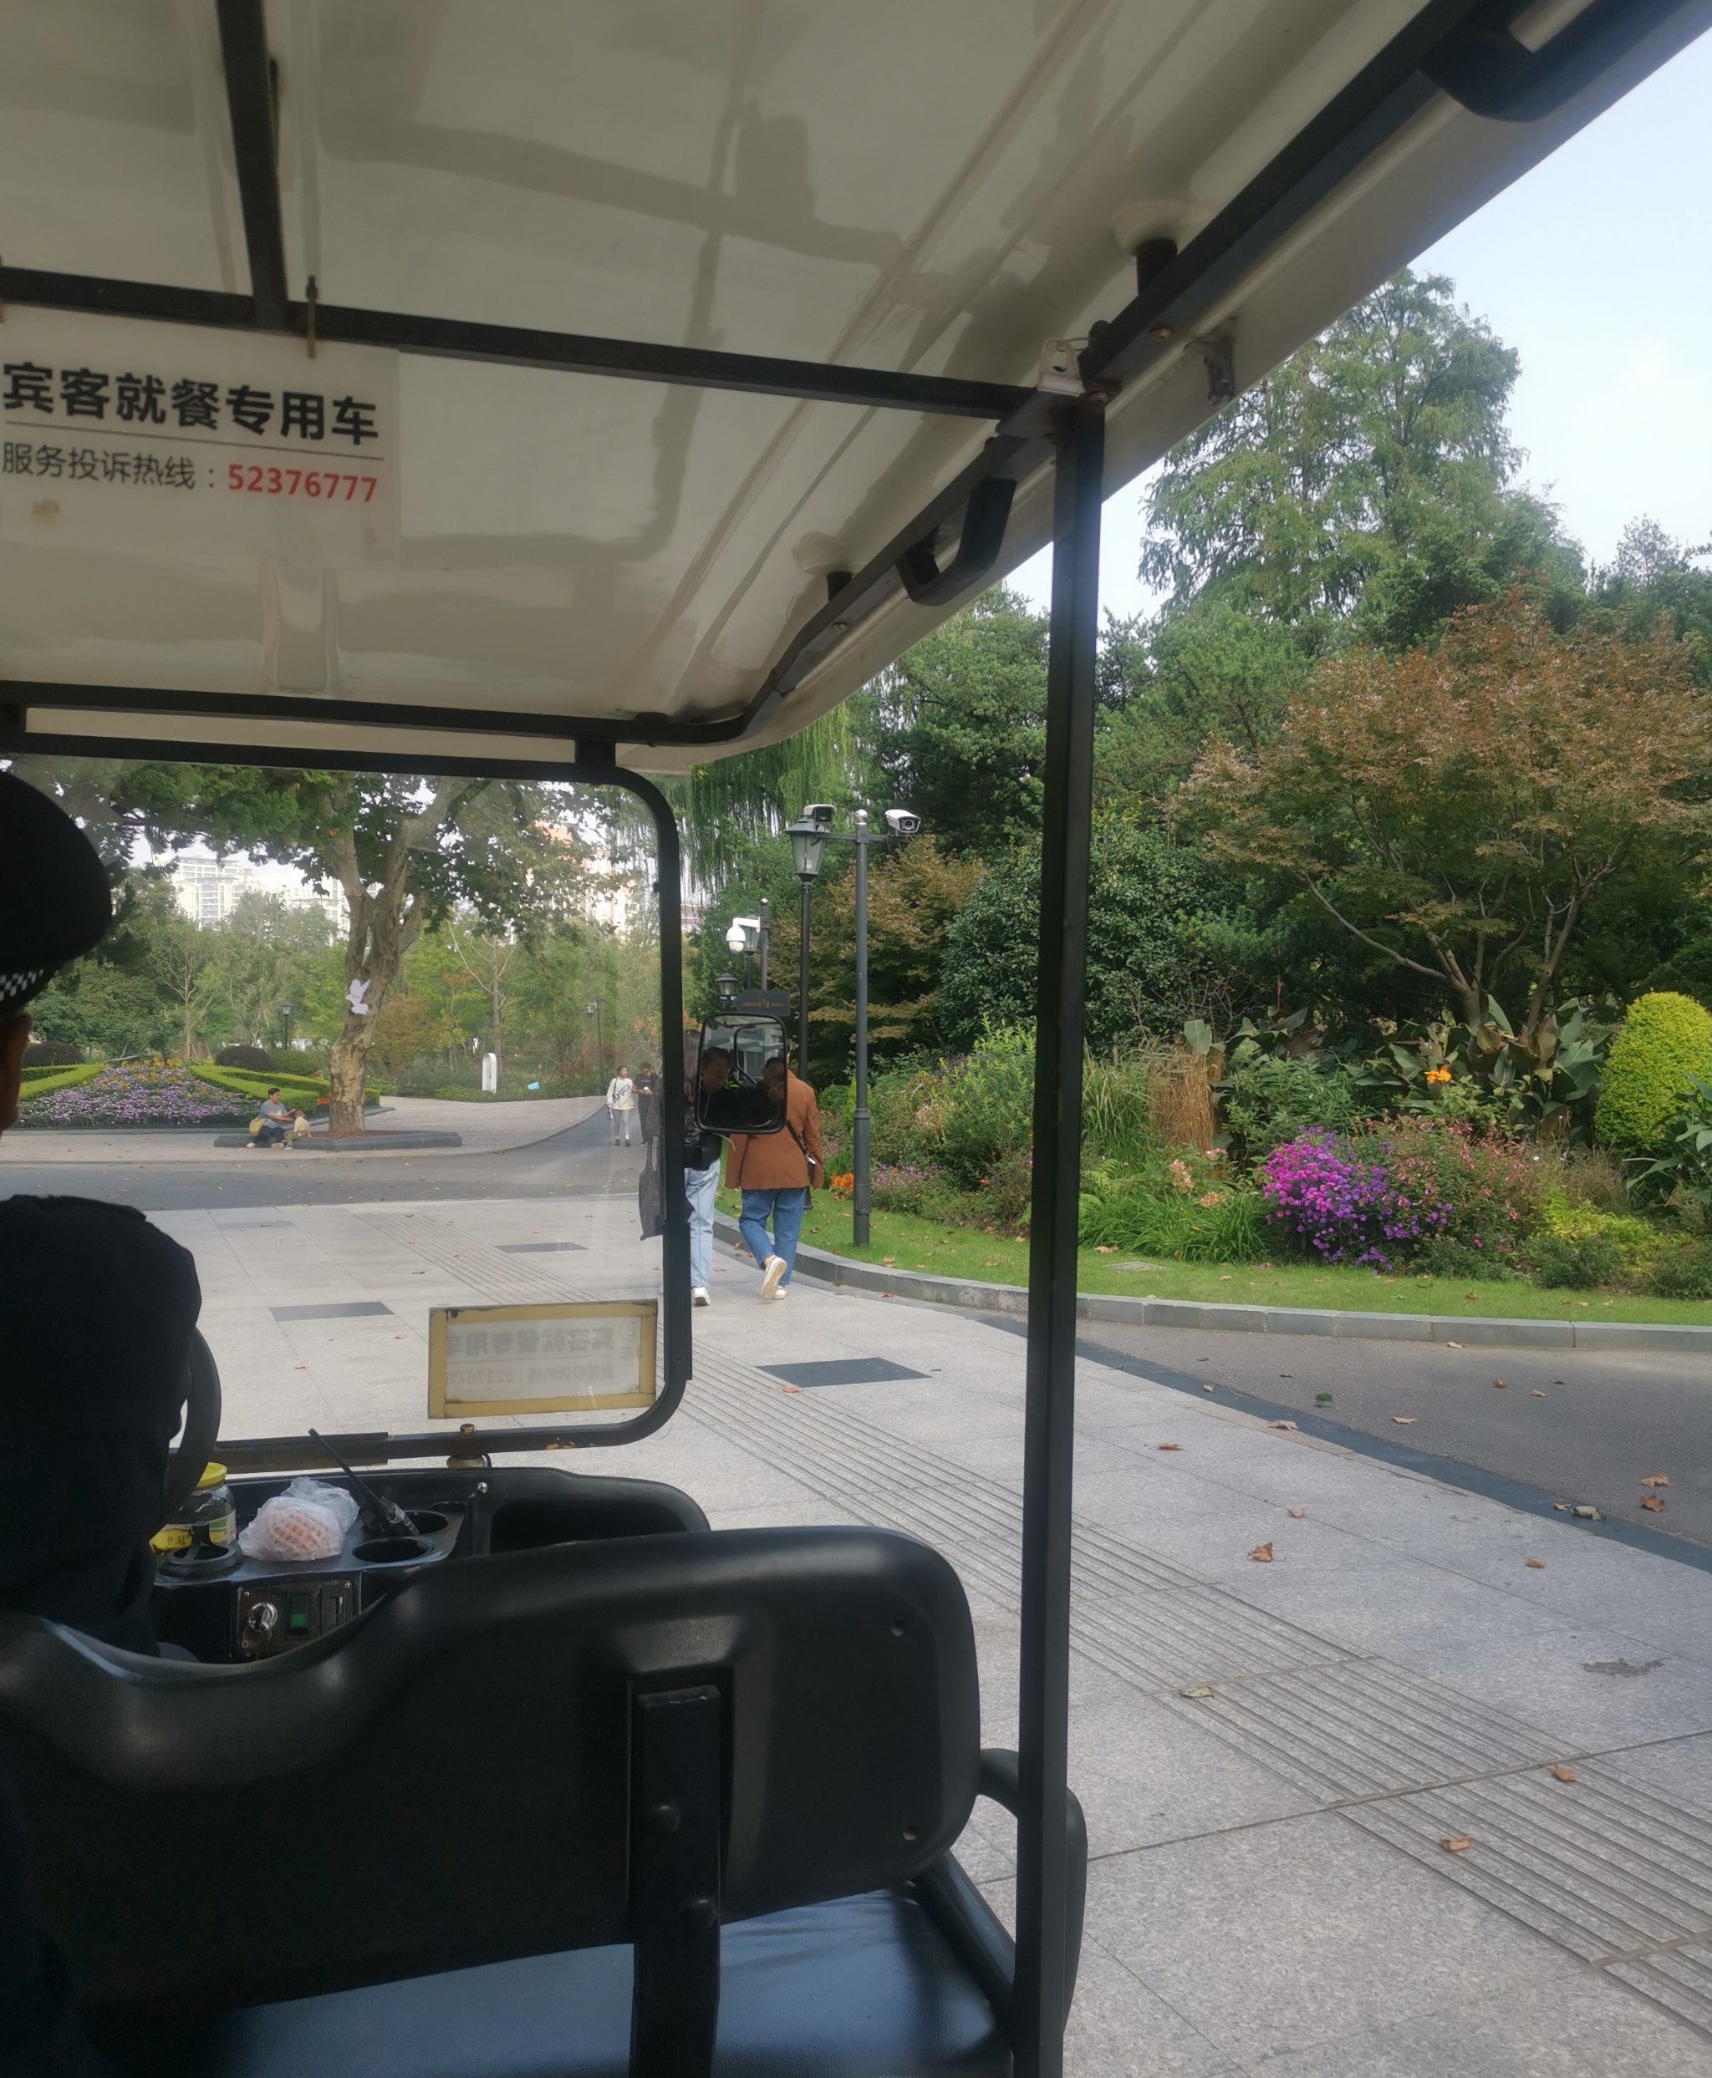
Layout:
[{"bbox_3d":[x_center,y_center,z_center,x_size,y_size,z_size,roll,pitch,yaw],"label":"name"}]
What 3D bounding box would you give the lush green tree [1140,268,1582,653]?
[{"bbox_3d":[8.200,-5.450,29.000,7.200,14.300,6.600,-1,-1,16],"label":"lush green tree"}]

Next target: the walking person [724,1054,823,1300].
[{"bbox_3d":[-0.470,0.695,10.200,0.560,1.580,0.480,0,-1,-6],"label":"walking person"}]

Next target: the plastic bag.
[{"bbox_3d":[-0.587,0.508,1.880,0.130,0.080,0.110,0,-1,-18],"label":"plastic bag"}]

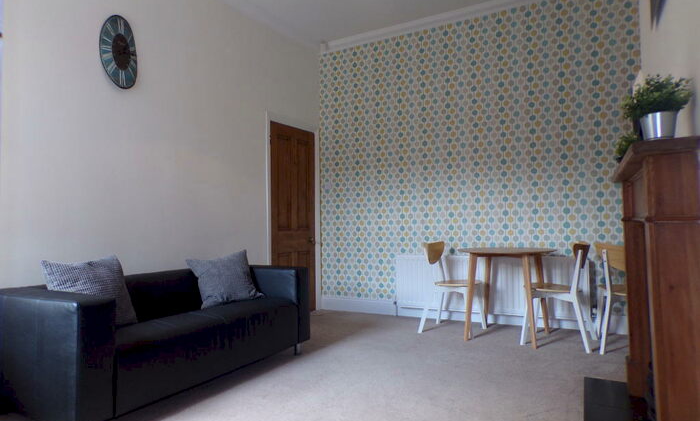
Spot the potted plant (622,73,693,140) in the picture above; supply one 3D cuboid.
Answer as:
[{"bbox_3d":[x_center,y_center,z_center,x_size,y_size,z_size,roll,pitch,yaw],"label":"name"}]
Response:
[{"bbox_3d":[1.138,-0.366,1.806,0.240,0.245,0.240,-2,-3,26],"label":"potted plant"}]

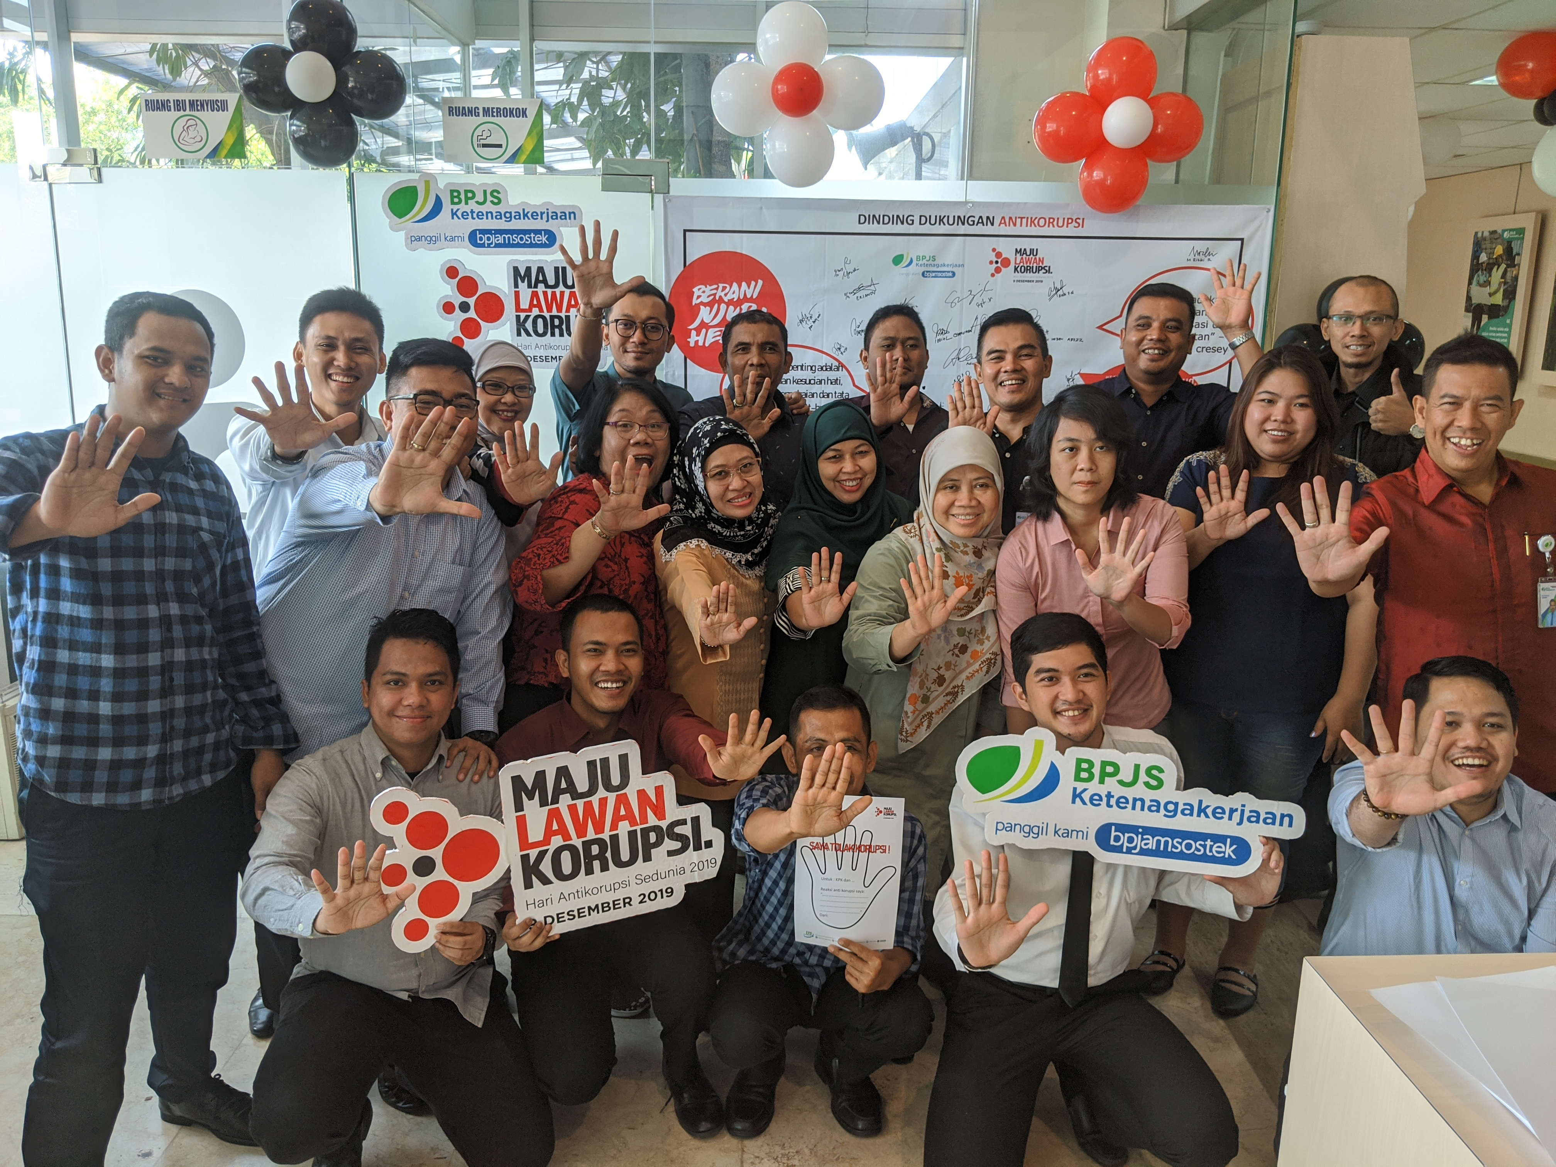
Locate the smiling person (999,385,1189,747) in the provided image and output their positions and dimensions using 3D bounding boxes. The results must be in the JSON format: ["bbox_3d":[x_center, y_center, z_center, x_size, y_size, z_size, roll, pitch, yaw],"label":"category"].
[{"bbox_3d":[0.639,0.364,2.558,0.430,1.530,0.460,3,12,8],"label":"smiling person"}]

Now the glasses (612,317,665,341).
[{"bbox_3d":[-0.348,-0.637,3.038,0.140,0.047,0.140,1,13,-7],"label":"glasses"}]

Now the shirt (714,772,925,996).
[{"bbox_3d":[0.080,0.580,2.555,0.430,0.460,0.400,1,12,0],"label":"shirt"}]

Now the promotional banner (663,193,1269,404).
[{"bbox_3d":[0.602,-0.702,3.889,1.910,1.000,0.020,0,13,-3],"label":"promotional banner"}]

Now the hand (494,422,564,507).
[{"bbox_3d":[-0.496,-0.237,2.420,0.140,0.168,0.060,-5,9,-2],"label":"hand"}]

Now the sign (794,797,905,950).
[{"bbox_3d":[0.141,0.580,2.450,0.210,0.296,0.012,3,-2,2],"label":"sign"}]

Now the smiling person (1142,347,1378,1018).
[{"bbox_3d":[1.087,0.285,2.736,0.500,1.590,0.500,5,13,19],"label":"smiling person"}]

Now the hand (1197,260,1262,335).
[{"bbox_3d":[1.135,-0.719,3.050,0.160,0.188,0.070,5,13,19],"label":"hand"}]

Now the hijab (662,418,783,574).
[{"bbox_3d":[-0.128,-0.200,2.680,0.255,0.345,0.280,-3,13,-15],"label":"hijab"}]

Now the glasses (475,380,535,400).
[{"bbox_3d":[-0.659,-0.467,2.894,0.140,0.043,0.140,2,11,-21],"label":"glasses"}]

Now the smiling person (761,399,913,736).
[{"bbox_3d":[0.119,0.348,2.710,0.450,1.480,0.480,1,12,0],"label":"smiling person"}]

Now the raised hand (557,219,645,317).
[{"bbox_3d":[-0.386,-0.690,2.650,0.185,0.200,0.070,-1,13,-8],"label":"raised hand"}]

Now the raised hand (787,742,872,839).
[{"bbox_3d":[0.089,0.359,2.100,0.135,0.175,0.070,23,-4,4],"label":"raised hand"}]

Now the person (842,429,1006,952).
[{"bbox_3d":[0.321,0.383,2.637,0.420,1.420,0.480,0,13,-2],"label":"person"}]

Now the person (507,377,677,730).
[{"bbox_3d":[-0.391,0.337,2.628,0.470,1.520,0.480,-2,12,-15],"label":"person"}]

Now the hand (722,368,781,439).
[{"bbox_3d":[-0.065,-0.437,2.950,0.145,0.175,0.060,-1,10,0],"label":"hand"}]

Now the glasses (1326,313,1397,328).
[{"bbox_3d":[1.408,-0.636,2.932,0.143,0.040,0.140,6,14,24],"label":"glasses"}]

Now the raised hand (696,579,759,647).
[{"bbox_3d":[-0.098,0.060,2.380,0.122,0.145,0.060,3,21,-1],"label":"raised hand"}]

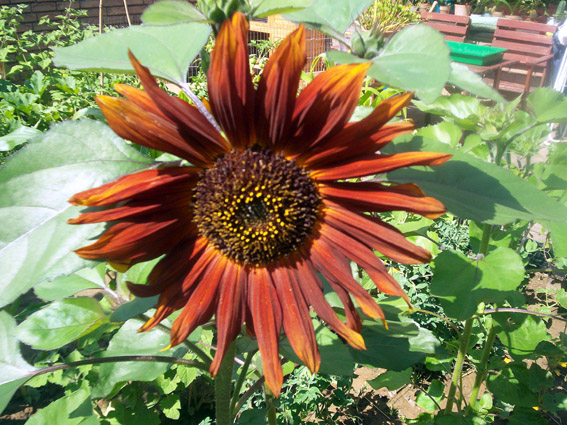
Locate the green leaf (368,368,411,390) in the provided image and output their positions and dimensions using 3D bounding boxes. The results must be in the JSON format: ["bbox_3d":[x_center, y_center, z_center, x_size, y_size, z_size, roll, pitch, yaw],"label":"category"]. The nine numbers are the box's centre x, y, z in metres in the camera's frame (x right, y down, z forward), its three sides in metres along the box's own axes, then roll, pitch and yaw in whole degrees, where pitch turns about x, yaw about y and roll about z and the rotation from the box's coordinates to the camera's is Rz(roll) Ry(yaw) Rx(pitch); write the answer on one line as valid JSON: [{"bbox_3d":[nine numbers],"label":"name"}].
[{"bbox_3d":[0.217,0.339,1.200,0.084,0.020,0.046,-7,25,-16],"label":"green leaf"}]

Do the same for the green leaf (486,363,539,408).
[{"bbox_3d":[0.485,0.365,1.250,0.090,0.033,0.095,-17,43,-29],"label":"green leaf"}]

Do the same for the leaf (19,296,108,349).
[{"bbox_3d":[-0.206,0.102,0.550,0.085,0.020,0.048,-10,31,-17],"label":"leaf"}]

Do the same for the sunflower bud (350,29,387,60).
[{"bbox_3d":[0.079,-0.157,0.550,0.032,0.029,0.033,0,24,0],"label":"sunflower bud"}]

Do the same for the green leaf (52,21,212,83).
[{"bbox_3d":[-0.113,-0.126,0.460,0.122,0.021,0.076,-2,39,-3],"label":"green leaf"}]

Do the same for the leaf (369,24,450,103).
[{"bbox_3d":[0.116,-0.138,0.540,0.073,0.025,0.073,25,54,20],"label":"leaf"}]

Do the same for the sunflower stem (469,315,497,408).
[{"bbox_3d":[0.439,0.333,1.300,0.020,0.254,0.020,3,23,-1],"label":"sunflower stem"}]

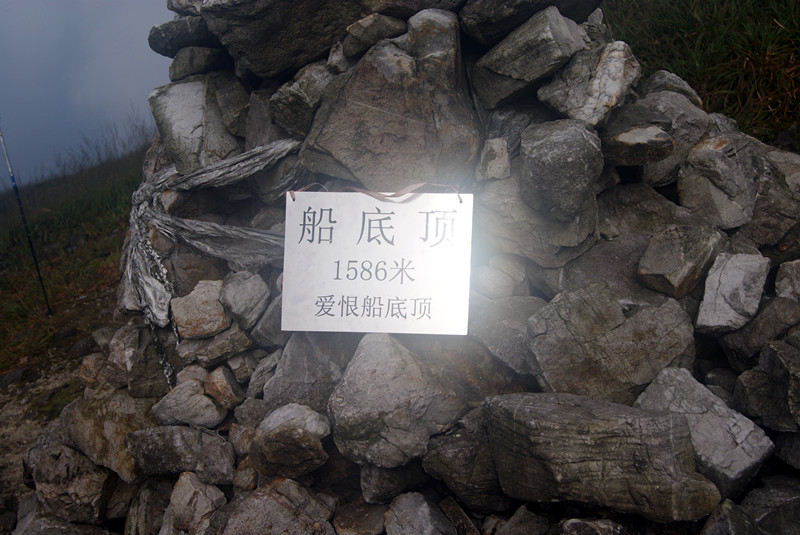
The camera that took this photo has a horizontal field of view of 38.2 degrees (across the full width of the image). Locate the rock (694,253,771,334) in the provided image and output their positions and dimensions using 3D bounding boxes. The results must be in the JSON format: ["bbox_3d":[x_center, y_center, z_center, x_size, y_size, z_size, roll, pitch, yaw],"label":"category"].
[{"bbox_3d":[0.738,0.058,2.560,0.155,0.170,0.130,0,8,-10],"label":"rock"}]

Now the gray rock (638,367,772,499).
[{"bbox_3d":[0.639,0.345,2.450,0.280,0.175,0.170,34,4,-8],"label":"gray rock"}]

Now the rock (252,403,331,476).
[{"bbox_3d":[-0.234,0.372,2.500,0.165,0.145,0.150,0,8,0],"label":"rock"}]

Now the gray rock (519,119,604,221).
[{"bbox_3d":[0.360,-0.219,2.580,0.188,0.210,0.180,0,10,0],"label":"gray rock"}]

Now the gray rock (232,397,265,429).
[{"bbox_3d":[-0.340,0.326,2.600,0.067,0.063,0.070,0,8,0],"label":"gray rock"}]

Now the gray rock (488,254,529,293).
[{"bbox_3d":[0.241,0.013,2.570,0.097,0.088,0.090,2,7,0],"label":"gray rock"}]

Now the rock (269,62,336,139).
[{"bbox_3d":[-0.225,-0.389,2.700,0.151,0.174,0.150,0,8,0],"label":"rock"}]

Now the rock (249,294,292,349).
[{"bbox_3d":[-0.280,0.118,2.520,0.100,0.120,0.110,2,8,10],"label":"rock"}]

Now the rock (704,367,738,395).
[{"bbox_3d":[0.723,0.256,2.600,0.080,0.066,0.075,0,10,0],"label":"rock"}]

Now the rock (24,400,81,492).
[{"bbox_3d":[-0.789,0.403,2.620,0.143,0.201,0.160,2,7,0],"label":"rock"}]

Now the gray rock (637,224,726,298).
[{"bbox_3d":[0.625,-0.013,2.570,0.184,0.162,0.170,-2,8,-30],"label":"gray rock"}]

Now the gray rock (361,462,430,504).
[{"bbox_3d":[-0.010,0.473,2.550,0.152,0.079,0.120,0,8,0],"label":"gray rock"}]

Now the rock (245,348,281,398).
[{"bbox_3d":[-0.309,0.238,2.600,0.084,0.117,0.100,2,7,0],"label":"rock"}]

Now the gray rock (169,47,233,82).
[{"bbox_3d":[-0.469,-0.477,2.720,0.156,0.084,0.140,2,7,0],"label":"gray rock"}]

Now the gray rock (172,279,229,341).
[{"bbox_3d":[-0.442,0.093,2.550,0.125,0.130,0.115,3,8,15],"label":"gray rock"}]

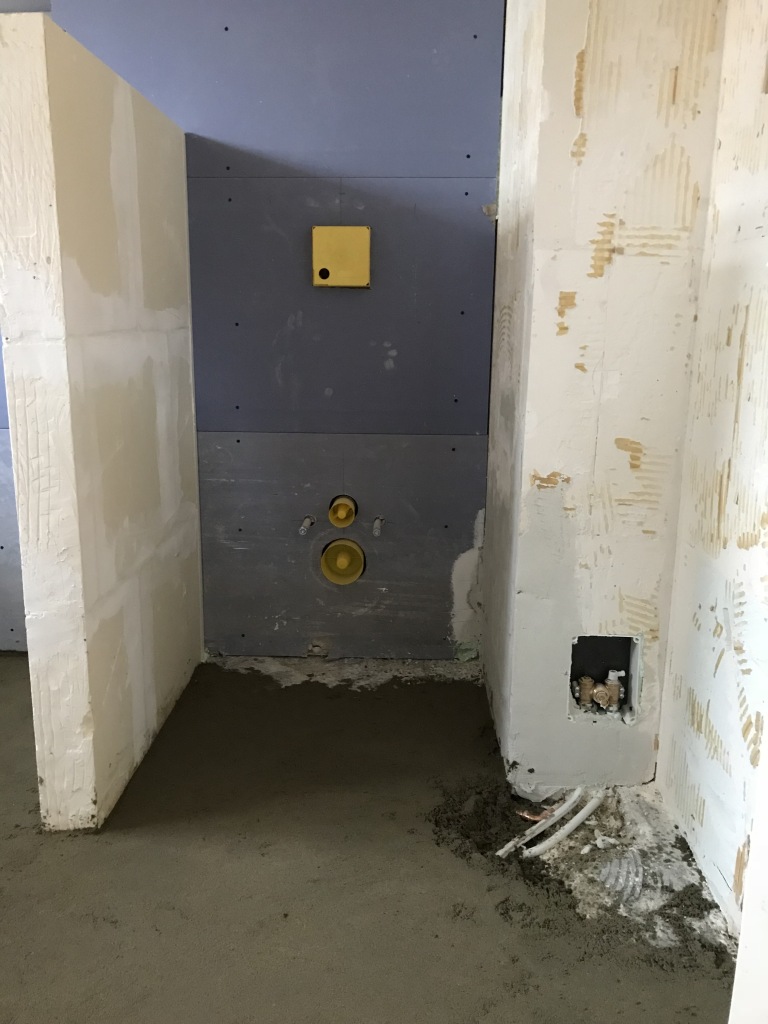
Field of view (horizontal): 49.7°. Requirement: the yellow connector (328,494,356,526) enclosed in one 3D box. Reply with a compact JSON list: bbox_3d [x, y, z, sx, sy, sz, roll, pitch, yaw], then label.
[{"bbox_3d":[-0.100,0.001,2.070,0.064,0.064,0.095,1,10,2],"label":"yellow connector"}]

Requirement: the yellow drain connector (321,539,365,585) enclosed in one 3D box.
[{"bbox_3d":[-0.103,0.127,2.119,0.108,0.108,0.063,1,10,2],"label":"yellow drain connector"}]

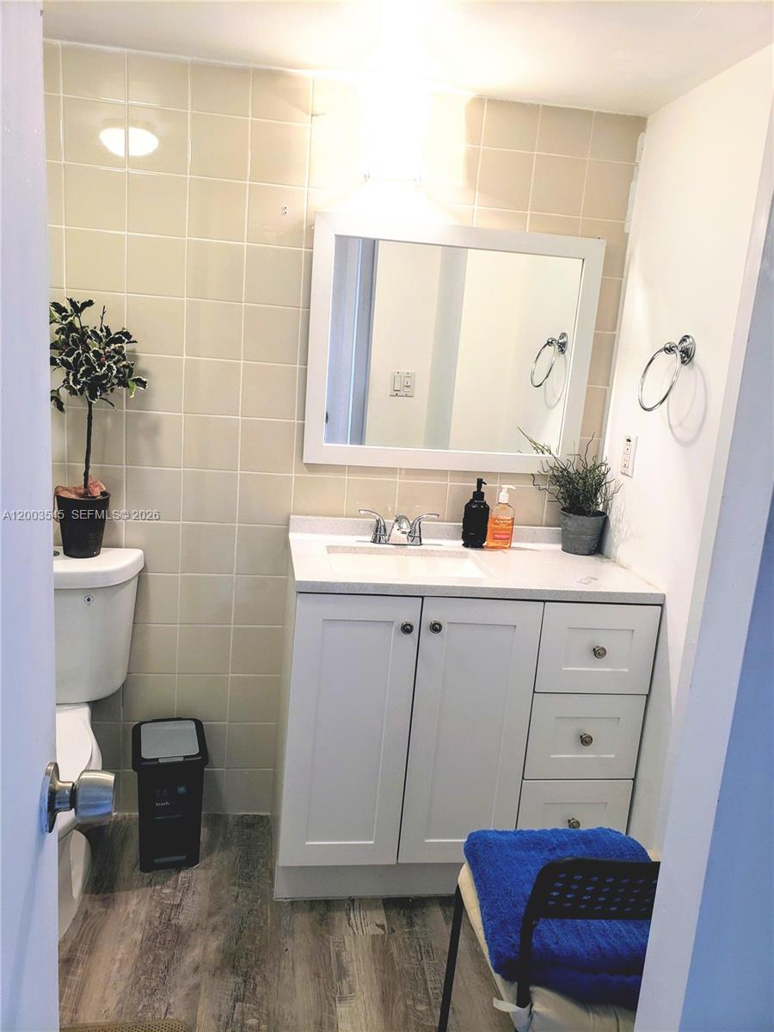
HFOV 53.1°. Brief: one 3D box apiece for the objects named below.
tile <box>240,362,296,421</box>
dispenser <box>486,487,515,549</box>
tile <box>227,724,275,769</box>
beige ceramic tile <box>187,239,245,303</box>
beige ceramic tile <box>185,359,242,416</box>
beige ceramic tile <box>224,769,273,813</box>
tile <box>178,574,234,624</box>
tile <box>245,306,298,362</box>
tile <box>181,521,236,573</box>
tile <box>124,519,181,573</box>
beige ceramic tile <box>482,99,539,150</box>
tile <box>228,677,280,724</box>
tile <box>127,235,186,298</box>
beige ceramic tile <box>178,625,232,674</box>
[{"bbox_3d":[-0.328,-0.347,2.164,0.148,0.148,0.010,2,12,-9],"label":"tile"},{"bbox_3d":[0.329,0.003,2.234,0.070,0.180,0.045,0,13,-19],"label":"dispenser"},{"bbox_3d":[-0.406,0.697,2.366,0.150,0.150,0.009,2,12,-9],"label":"tile"},{"bbox_3d":[-0.456,-0.651,2.068,0.151,0.151,0.010,3,12,-9],"label":"beige ceramic tile"},{"bbox_3d":[-0.481,-0.353,2.140,0.152,0.152,0.010,3,12,-9],"label":"beige ceramic tile"},{"bbox_3d":[-0.422,0.855,2.421,0.152,0.152,0.010,3,12,-9],"label":"beige ceramic tile"},{"bbox_3d":[-0.522,0.245,2.246,0.150,0.150,0.009,2,12,-9],"label":"tile"},{"bbox_3d":[-0.317,-0.497,2.132,0.152,0.152,0.010,3,12,-9],"label":"tile"},{"bbox_3d":[-0.513,0.097,2.227,0.152,0.152,0.010,2,12,-9],"label":"tile"},{"bbox_3d":[-0.667,0.091,2.212,0.152,0.152,0.010,3,12,-9],"label":"tile"},{"bbox_3d":[0.333,-1.051,2.091,0.151,0.121,0.010,3,12,-9],"label":"beige ceramic tile"},{"bbox_3d":[-0.398,0.554,2.354,0.148,0.148,0.010,2,12,-9],"label":"tile"},{"bbox_3d":[-0.607,-0.658,2.045,0.152,0.152,0.010,2,12,-9],"label":"tile"},{"bbox_3d":[-0.537,0.397,2.291,0.151,0.151,0.010,3,12,-9],"label":"beige ceramic tile"}]

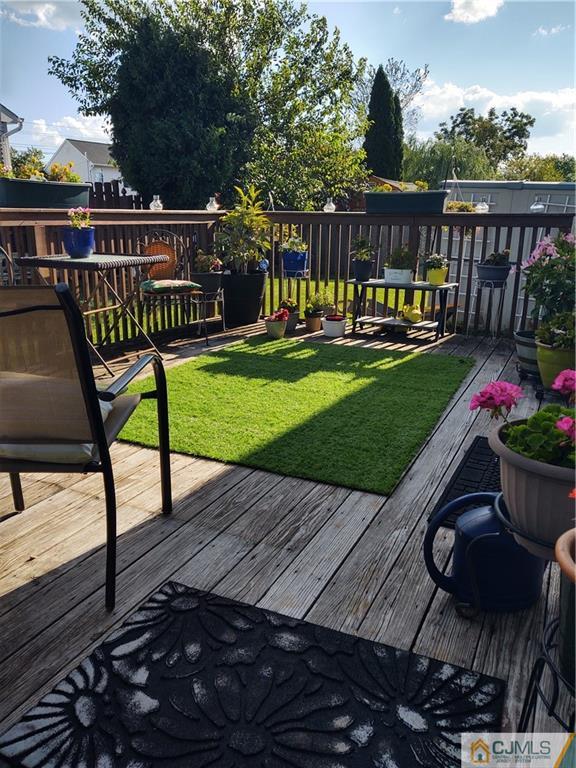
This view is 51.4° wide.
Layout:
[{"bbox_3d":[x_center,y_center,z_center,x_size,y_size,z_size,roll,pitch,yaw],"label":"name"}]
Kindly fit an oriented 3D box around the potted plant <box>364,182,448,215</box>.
[{"bbox_3d":[1.072,-1.683,5.423,0.740,0.285,0.210,8,17,24],"label":"potted plant"}]

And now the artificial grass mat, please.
[{"bbox_3d":[0.048,-0.002,3.751,1.880,0.030,2.490,8,17,24],"label":"artificial grass mat"}]

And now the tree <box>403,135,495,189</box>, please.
[{"bbox_3d":[7.226,-8.672,27.814,4.900,5.420,4.900,4,16,13],"label":"tree"}]

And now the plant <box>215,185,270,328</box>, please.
[{"bbox_3d":[-0.429,-1.195,5.658,0.510,1.310,0.510,1,15,0],"label":"plant"}]

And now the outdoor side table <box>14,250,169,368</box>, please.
[{"bbox_3d":[-1.324,-0.512,4.208,0.740,0.740,0.740,8,17,24],"label":"outdoor side table"}]

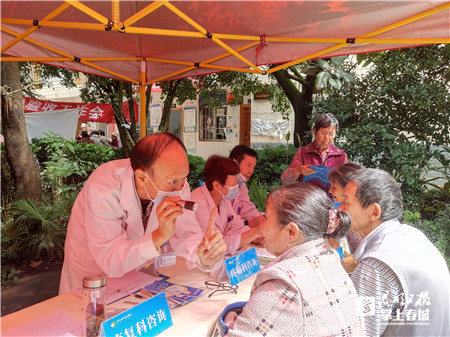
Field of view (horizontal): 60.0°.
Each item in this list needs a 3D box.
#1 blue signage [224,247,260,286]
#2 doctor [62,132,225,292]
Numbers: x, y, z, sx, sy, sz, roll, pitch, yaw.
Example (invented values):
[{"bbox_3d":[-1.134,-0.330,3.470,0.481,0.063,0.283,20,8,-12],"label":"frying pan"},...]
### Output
[{"bbox_3d":[0.066,0.397,1.610,0.064,0.095,0.255,1,2,30],"label":"blue signage"},{"bbox_3d":[-0.260,0.560,1.380,0.660,1.310,0.560,1,2,35],"label":"doctor"}]

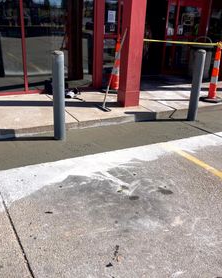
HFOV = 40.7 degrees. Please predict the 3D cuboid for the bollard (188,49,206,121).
[{"bbox_3d":[1.403,-0.848,4.913,0.135,1.130,0.135,3,20,0],"label":"bollard"}]

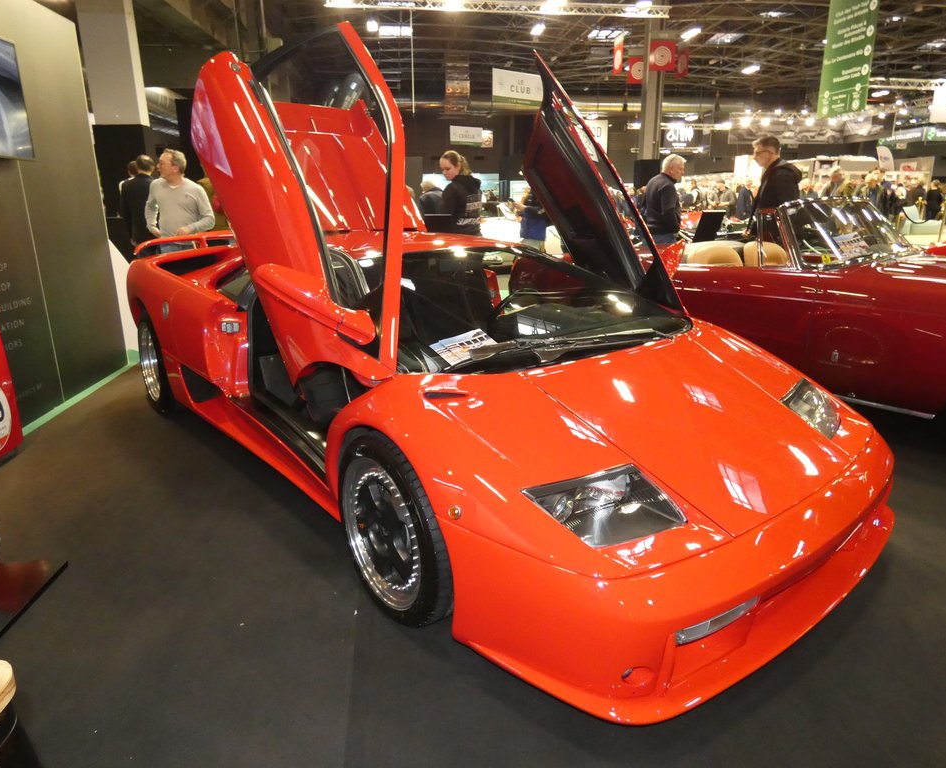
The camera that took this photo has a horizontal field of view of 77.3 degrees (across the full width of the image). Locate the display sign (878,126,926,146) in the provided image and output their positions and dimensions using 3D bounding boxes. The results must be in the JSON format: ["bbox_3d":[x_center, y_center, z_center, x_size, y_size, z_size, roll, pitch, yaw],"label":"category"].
[{"bbox_3d":[19.415,-11.208,26.899,0.080,0.620,2.800,-2,18,-5],"label":"display sign"}]

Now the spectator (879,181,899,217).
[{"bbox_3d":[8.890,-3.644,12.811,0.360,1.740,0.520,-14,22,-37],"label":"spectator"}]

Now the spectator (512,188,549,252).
[{"bbox_3d":[0.890,-2.137,8.758,0.460,1.532,0.460,6,18,20],"label":"spectator"}]

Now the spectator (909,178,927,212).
[{"bbox_3d":[11.469,-4.455,15.391,0.520,1.700,0.360,-4,18,-11],"label":"spectator"}]

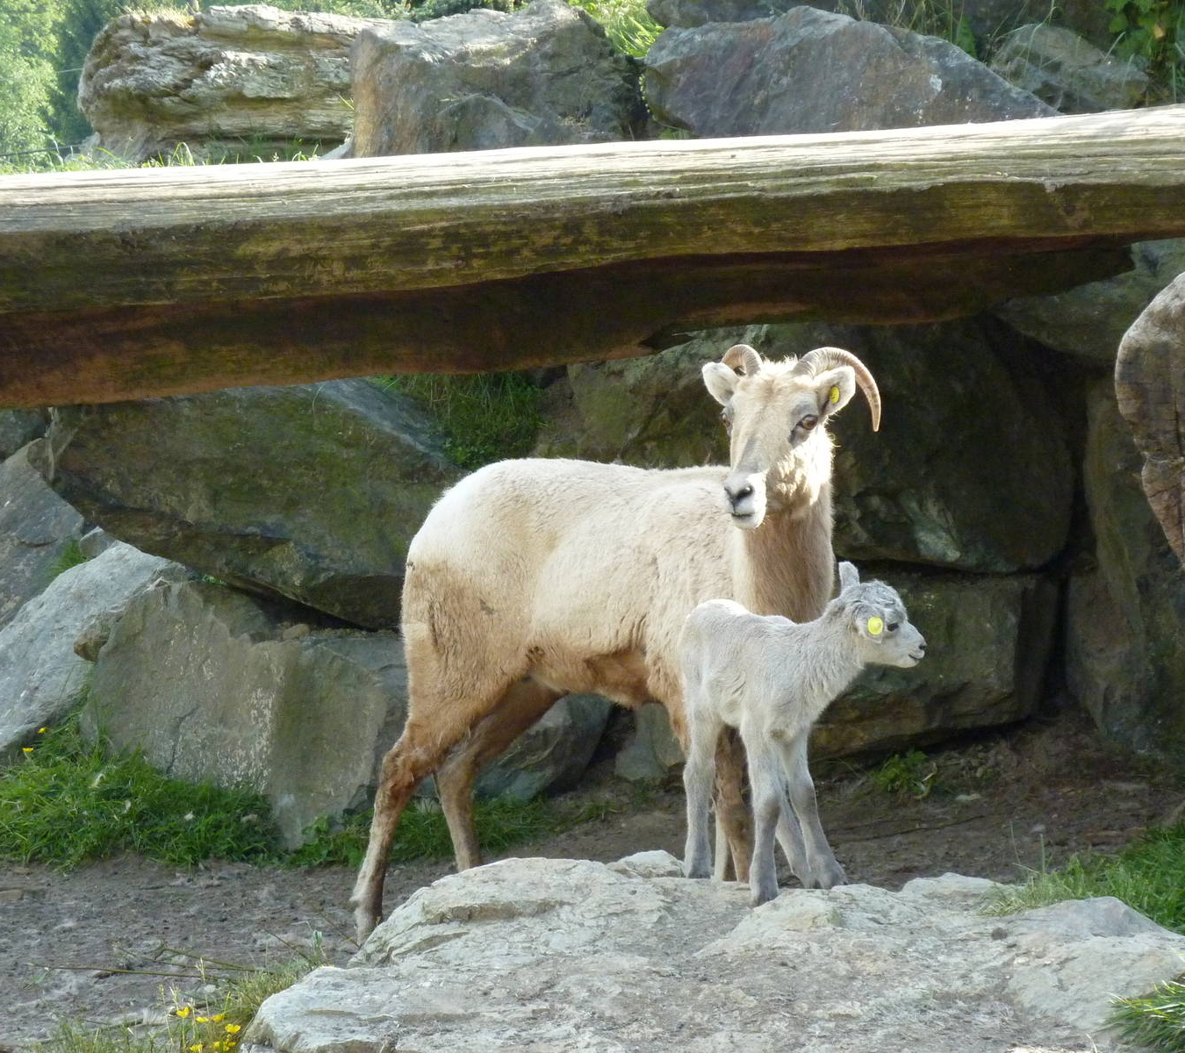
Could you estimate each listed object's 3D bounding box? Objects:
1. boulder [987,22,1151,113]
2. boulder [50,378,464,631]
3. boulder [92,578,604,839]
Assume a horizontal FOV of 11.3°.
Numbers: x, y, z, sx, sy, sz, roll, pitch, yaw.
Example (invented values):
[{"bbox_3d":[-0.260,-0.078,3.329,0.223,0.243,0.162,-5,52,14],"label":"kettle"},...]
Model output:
[{"bbox_3d":[1.114,-1.062,13.900,0.420,0.260,0.320,0,6,0],"label":"boulder"},{"bbox_3d":[-0.680,-0.054,12.100,0.880,0.540,0.550,0,6,0],"label":"boulder"},{"bbox_3d":[-0.483,0.371,11.750,1.040,0.530,0.500,0,6,0],"label":"boulder"}]

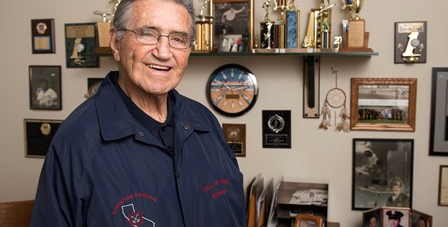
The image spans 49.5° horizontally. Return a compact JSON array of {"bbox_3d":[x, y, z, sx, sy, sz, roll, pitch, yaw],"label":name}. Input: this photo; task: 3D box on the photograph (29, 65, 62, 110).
[{"bbox_3d":[-1.010,-0.144,2.768,0.197,0.249,0.018,0,5,10],"label":"photograph"}]

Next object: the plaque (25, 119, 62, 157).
[{"bbox_3d":[-1.017,0.149,2.798,0.268,0.221,0.020,0,5,10],"label":"plaque"}]

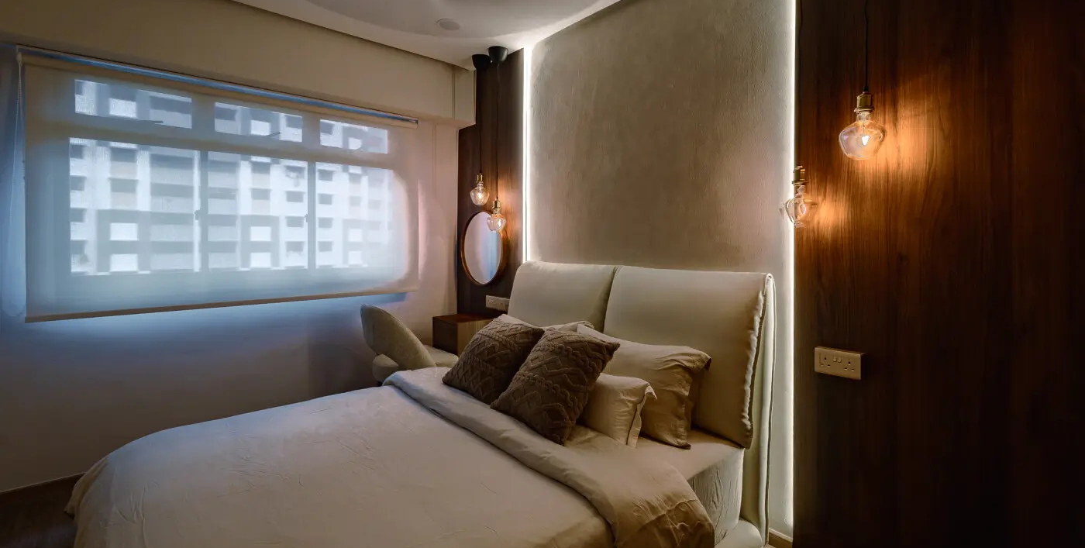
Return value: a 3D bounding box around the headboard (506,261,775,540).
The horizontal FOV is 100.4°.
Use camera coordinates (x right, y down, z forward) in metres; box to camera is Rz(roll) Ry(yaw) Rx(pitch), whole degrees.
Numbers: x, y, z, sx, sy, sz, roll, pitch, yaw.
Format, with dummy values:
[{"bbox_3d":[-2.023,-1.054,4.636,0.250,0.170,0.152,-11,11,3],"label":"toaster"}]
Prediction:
[{"bbox_3d":[0.345,0.507,2.332,0.200,1.090,1.560,-2,3,-40],"label":"headboard"}]

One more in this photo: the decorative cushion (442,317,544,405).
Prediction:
[{"bbox_3d":[-0.244,0.408,2.197,0.450,0.420,0.140,3,-40,50],"label":"decorative cushion"}]

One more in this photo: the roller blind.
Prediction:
[{"bbox_3d":[-1.754,-0.477,2.881,2.050,1.310,0.100,-2,3,-40],"label":"roller blind"}]

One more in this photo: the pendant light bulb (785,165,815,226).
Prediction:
[{"bbox_3d":[0.911,-0.275,1.600,0.120,0.220,0.120,-2,3,-40],"label":"pendant light bulb"}]

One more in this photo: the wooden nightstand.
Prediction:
[{"bbox_3d":[-0.600,0.446,3.340,0.320,0.230,0.330,-2,3,-40],"label":"wooden nightstand"}]

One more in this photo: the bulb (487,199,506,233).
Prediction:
[{"bbox_3d":[-0.300,-0.387,2.990,0.120,0.222,0.120,0,3,0],"label":"bulb"}]

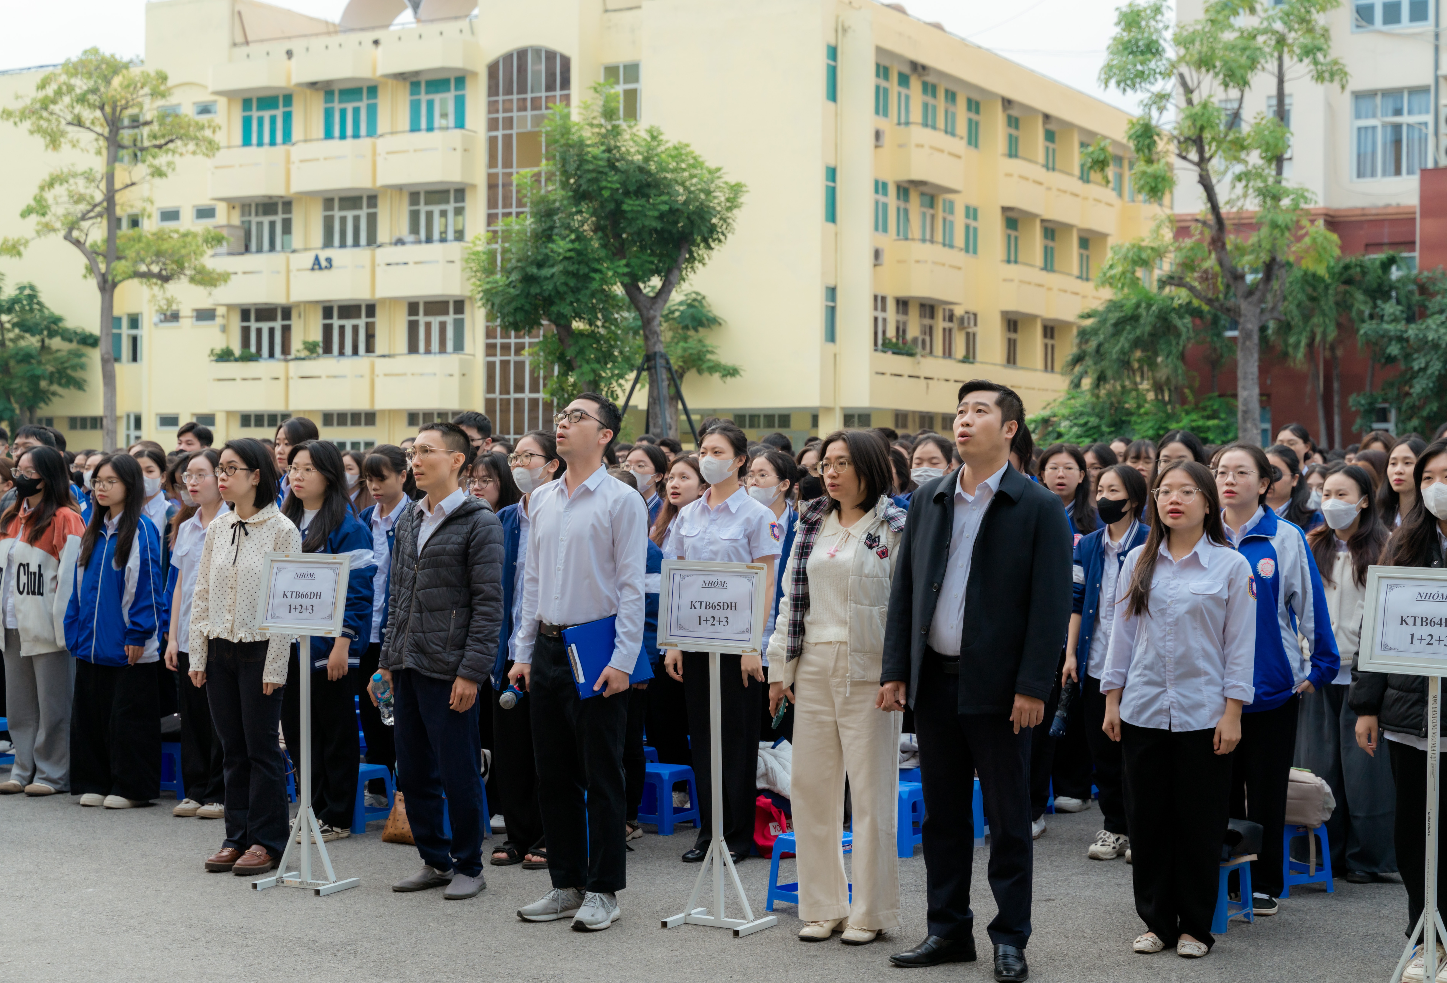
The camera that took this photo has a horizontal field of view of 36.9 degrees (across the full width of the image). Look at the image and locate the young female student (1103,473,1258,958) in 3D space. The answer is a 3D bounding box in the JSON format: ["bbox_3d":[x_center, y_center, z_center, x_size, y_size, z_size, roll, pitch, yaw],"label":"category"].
[{"bbox_3d":[1.471,0.677,6.981,0.490,1.551,0.310,1,1,23],"label":"young female student"}]

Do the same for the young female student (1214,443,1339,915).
[{"bbox_3d":[1.876,0.639,7.514,0.520,1.617,0.340,1,1,31],"label":"young female student"}]

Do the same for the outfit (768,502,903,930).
[{"bbox_3d":[0.377,0.730,7.127,0.480,1.389,0.330,1,1,26],"label":"outfit"}]

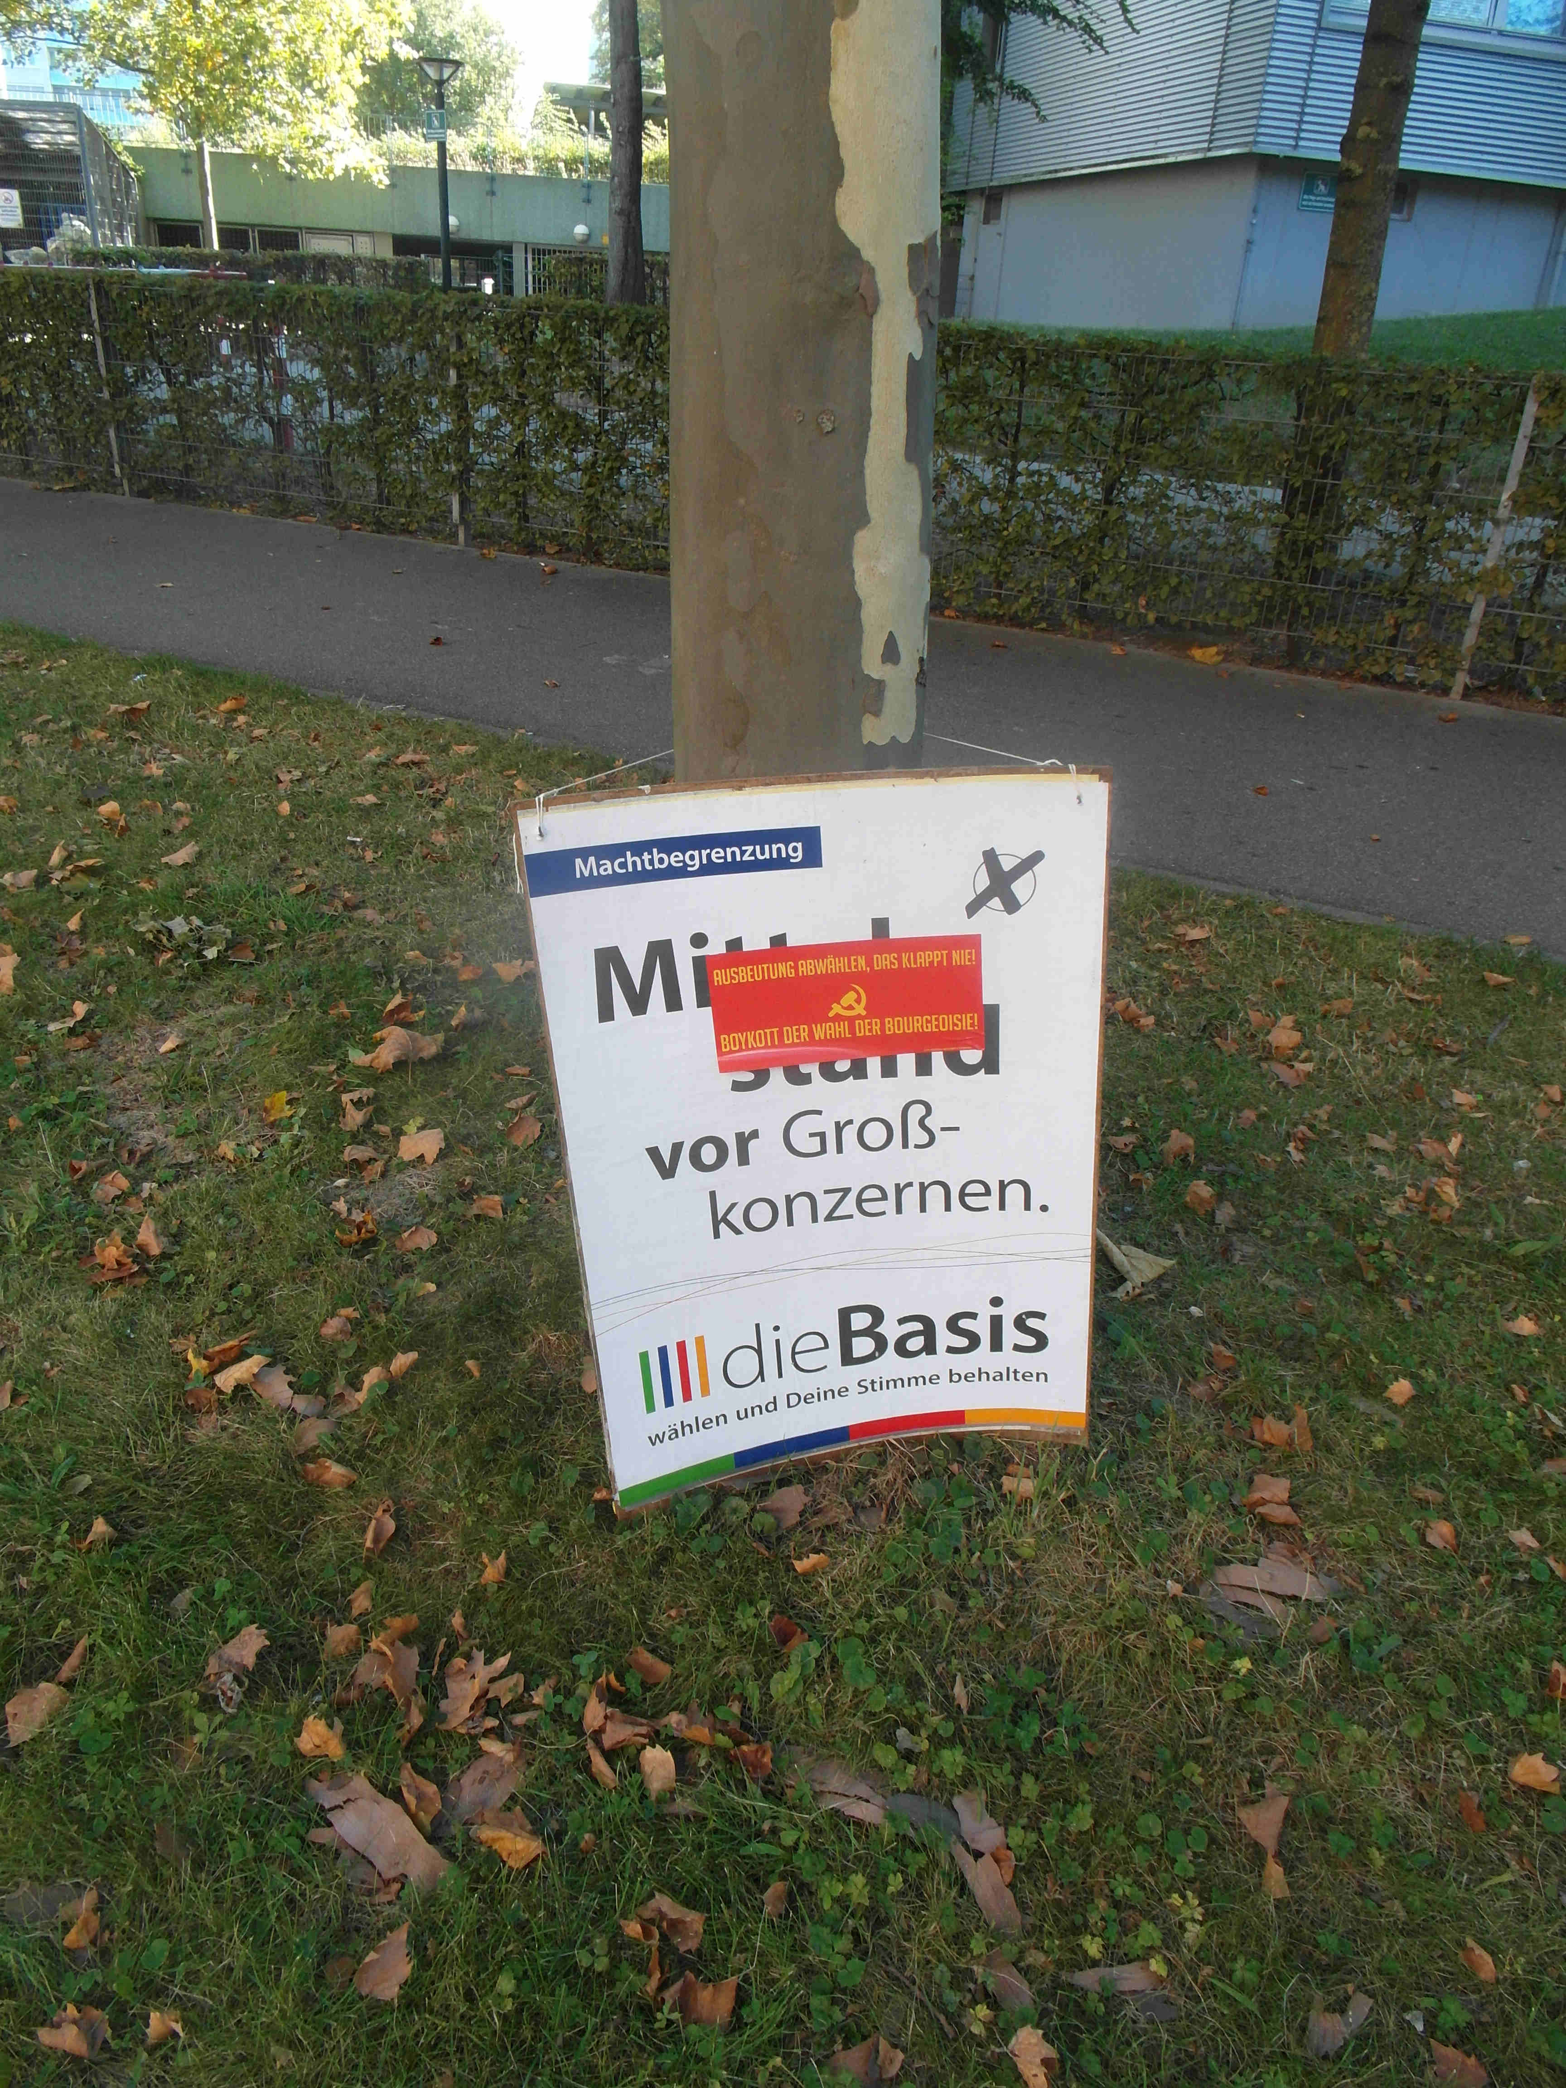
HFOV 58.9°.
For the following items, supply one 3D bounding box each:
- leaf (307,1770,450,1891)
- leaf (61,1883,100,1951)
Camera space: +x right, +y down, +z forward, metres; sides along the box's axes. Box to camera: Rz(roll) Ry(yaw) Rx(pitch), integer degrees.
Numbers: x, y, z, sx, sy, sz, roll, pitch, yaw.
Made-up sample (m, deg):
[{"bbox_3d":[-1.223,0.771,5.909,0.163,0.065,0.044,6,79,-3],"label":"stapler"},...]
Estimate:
[{"bbox_3d":[-0.379,0.731,1.295,0.159,0.030,0.053,23,33,34],"label":"leaf"},{"bbox_3d":[-0.622,0.784,1.244,0.021,0.025,0.047,6,27,6],"label":"leaf"}]

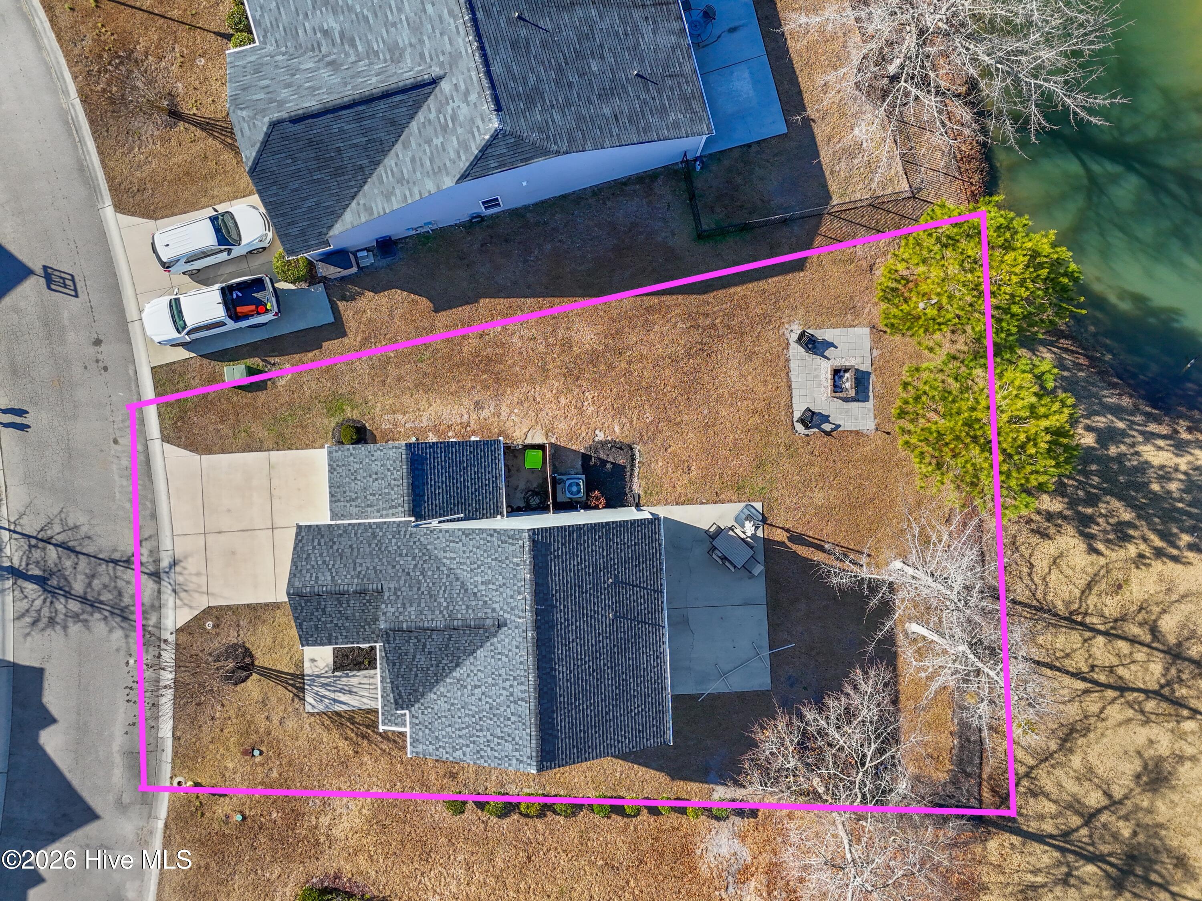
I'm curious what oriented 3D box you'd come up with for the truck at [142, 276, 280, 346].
[{"bbox_3d":[-15.578,-5.698,33.295,5.430,1.780,1.900,-14,91,0],"label":"truck"}]

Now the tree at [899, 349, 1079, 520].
[{"bbox_3d":[14.708,-0.526,31.238,5.800,7.000,6.000,0,91,0],"label":"tree"}]

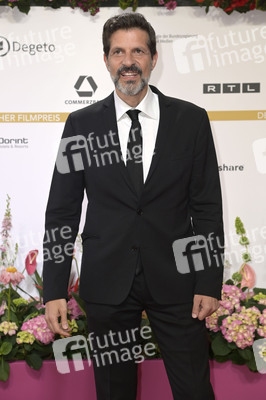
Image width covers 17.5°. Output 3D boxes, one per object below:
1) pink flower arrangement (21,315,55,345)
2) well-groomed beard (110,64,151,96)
[{"bbox_3d":[-0.351,0.479,3.200,0.132,0.115,0.120,0,3,0],"label":"pink flower arrangement"},{"bbox_3d":[-0.008,-0.386,2.800,0.130,0.100,0.095,-1,5,5],"label":"well-groomed beard"}]

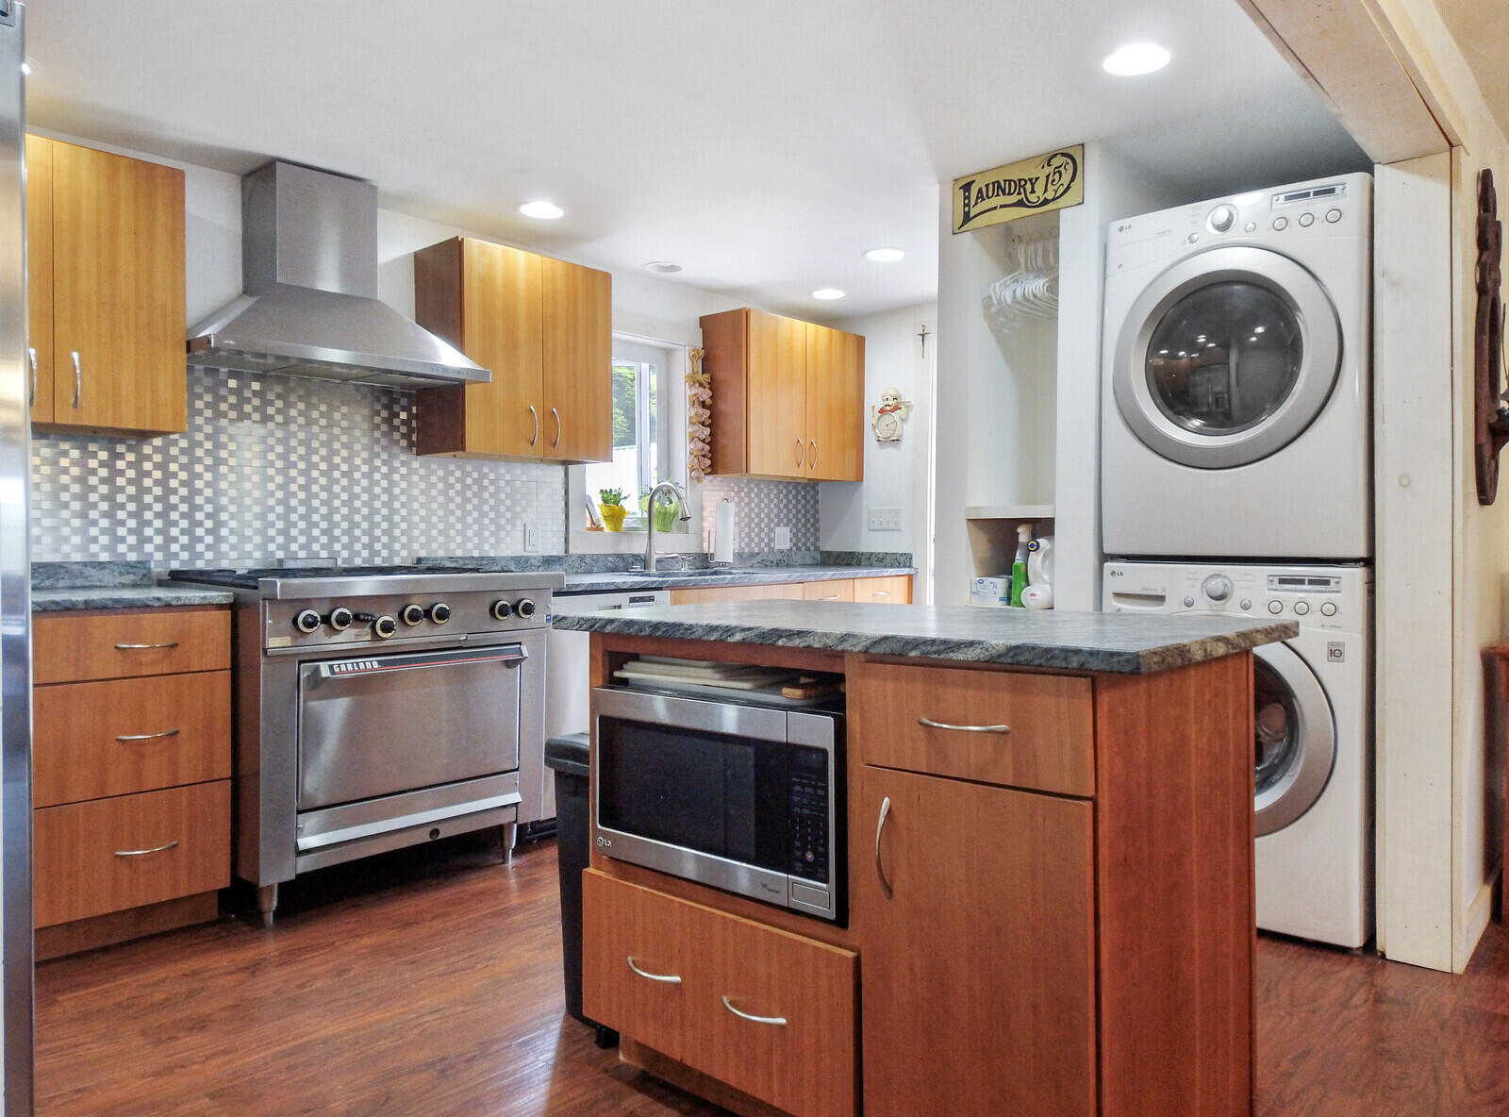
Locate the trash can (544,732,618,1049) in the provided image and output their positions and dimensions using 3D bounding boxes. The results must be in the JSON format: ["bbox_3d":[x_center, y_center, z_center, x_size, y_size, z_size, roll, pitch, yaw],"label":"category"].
[{"bbox_3d":[-0.232,0.710,2.189,0.280,0.610,0.390,0,1,40],"label":"trash can"}]

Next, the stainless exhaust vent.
[{"bbox_3d":[-1.407,-0.939,3.200,0.489,0.650,0.894,1,1,43],"label":"stainless exhaust vent"}]

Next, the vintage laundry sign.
[{"bbox_3d":[0.843,-1.176,3.060,0.445,0.182,0.012,0,1,40],"label":"vintage laundry sign"}]

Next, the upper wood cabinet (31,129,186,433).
[{"bbox_3d":[-2.008,-0.748,2.688,0.335,0.757,0.635,0,1,41],"label":"upper wood cabinet"}]

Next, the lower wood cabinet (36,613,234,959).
[{"bbox_3d":[-1.824,0.571,2.687,0.616,0.873,0.464,1,1,43],"label":"lower wood cabinet"}]

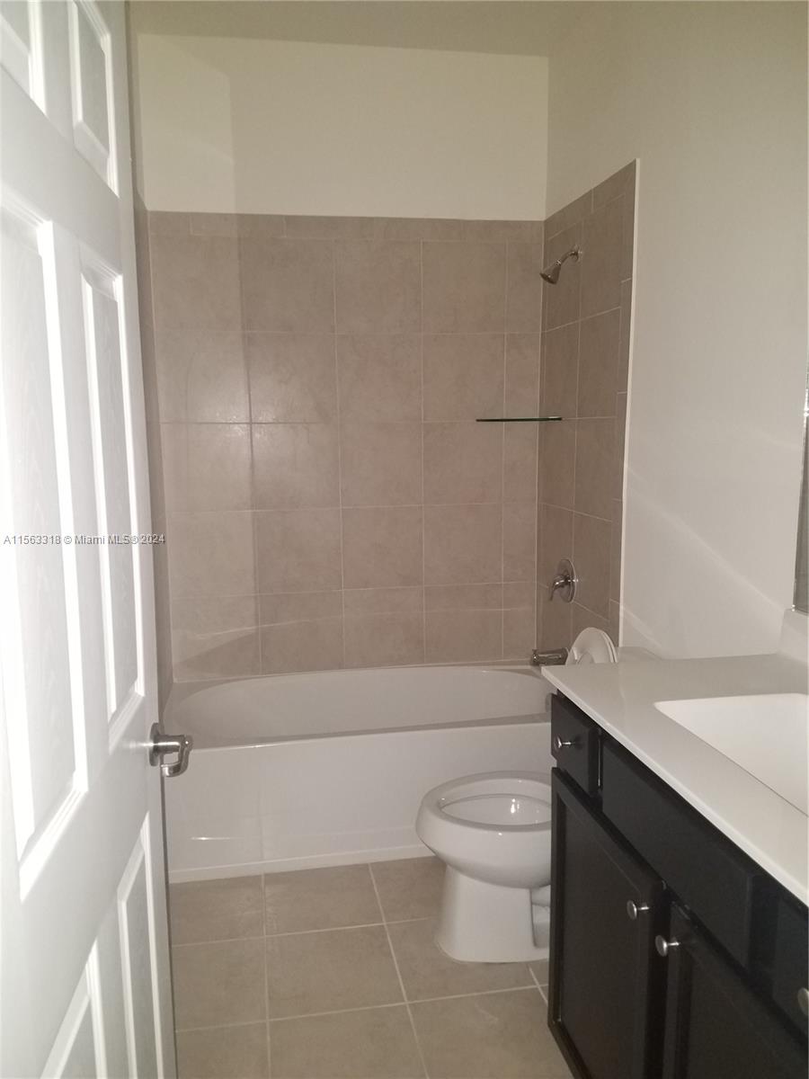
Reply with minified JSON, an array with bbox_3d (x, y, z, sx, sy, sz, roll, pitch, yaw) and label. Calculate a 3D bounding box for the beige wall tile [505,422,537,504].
[{"bbox_3d":[0.480,-0.319,3.313,0.142,0.335,0.009,-2,8,-10],"label":"beige wall tile"}]

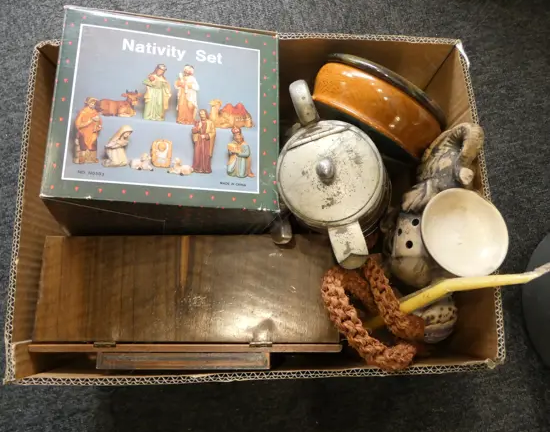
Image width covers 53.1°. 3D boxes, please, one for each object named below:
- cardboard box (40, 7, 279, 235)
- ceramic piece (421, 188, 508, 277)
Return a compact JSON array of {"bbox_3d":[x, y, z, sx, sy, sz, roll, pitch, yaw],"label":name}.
[{"bbox_3d":[-0.102,-0.068,0.524,0.183,0.148,0.168,3,73,-12],"label":"cardboard box"},{"bbox_3d":[0.157,0.019,0.472,0.077,0.033,0.077,0,74,-7],"label":"ceramic piece"}]

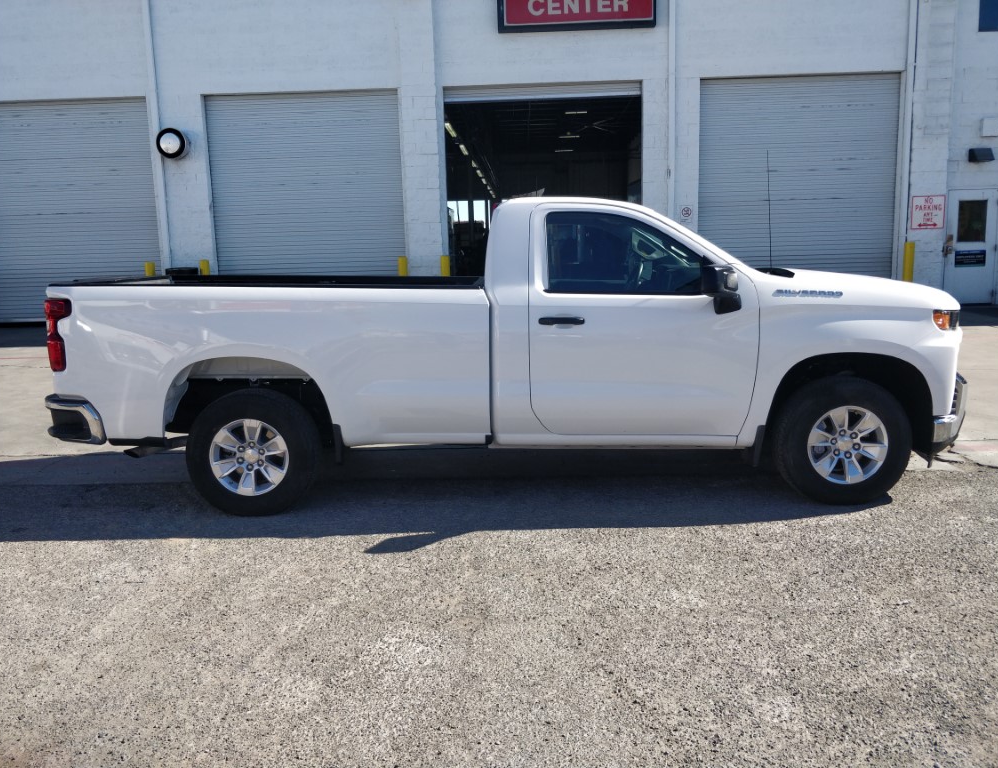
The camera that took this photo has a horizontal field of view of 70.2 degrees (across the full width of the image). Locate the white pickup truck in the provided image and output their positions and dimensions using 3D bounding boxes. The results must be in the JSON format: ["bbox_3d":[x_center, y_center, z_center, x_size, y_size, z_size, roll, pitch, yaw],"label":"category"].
[{"bbox_3d":[0.107,-0.358,5.044,5.830,1.930,2.100,-1,10,1],"label":"white pickup truck"}]

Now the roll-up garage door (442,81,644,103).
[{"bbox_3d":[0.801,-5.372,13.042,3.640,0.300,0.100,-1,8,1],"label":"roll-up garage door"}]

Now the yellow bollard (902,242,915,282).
[{"bbox_3d":[7.313,-1.954,12.698,0.170,1.140,0.170,-1,8,1],"label":"yellow bollard"}]

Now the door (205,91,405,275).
[{"bbox_3d":[-3.613,-3.313,13.417,3.660,4.200,0.120,-1,8,1],"label":"door"}]

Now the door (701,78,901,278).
[{"bbox_3d":[5.519,-3.523,13.191,3.660,4.200,0.120,-1,8,1],"label":"door"}]

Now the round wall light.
[{"bbox_3d":[-5.981,-4.399,13.049,0.540,0.540,0.220,-1,8,1],"label":"round wall light"}]

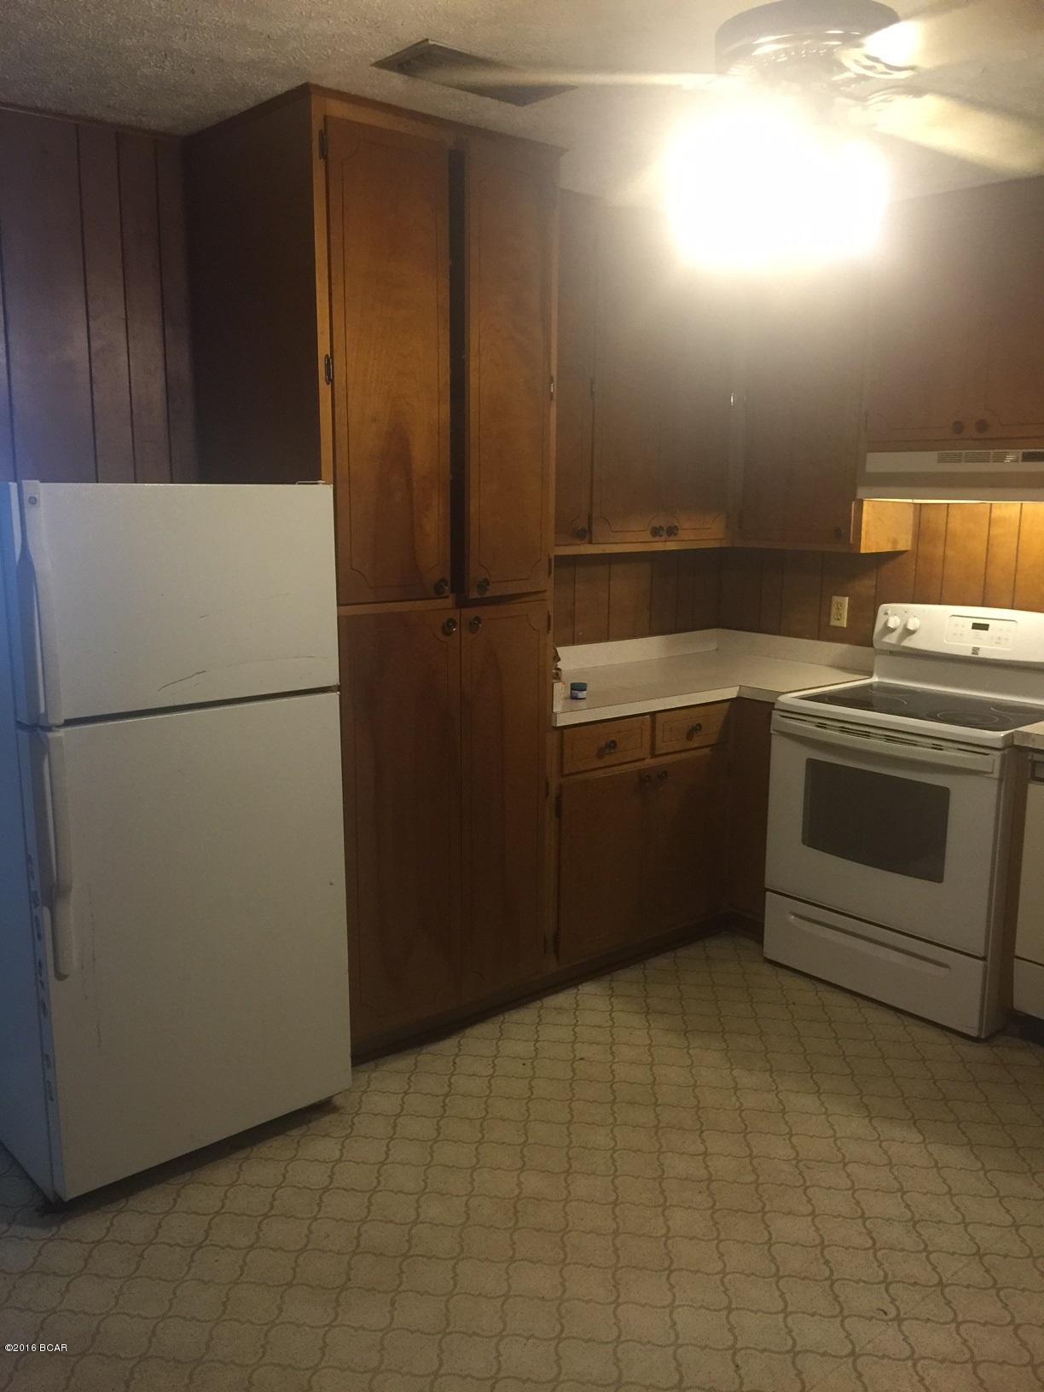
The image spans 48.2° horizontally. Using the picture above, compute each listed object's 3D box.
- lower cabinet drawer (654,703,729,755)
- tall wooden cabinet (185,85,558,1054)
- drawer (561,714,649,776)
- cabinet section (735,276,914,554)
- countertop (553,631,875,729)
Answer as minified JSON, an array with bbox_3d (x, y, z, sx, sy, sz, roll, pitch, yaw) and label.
[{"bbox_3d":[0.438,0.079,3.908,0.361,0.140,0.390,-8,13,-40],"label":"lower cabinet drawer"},{"bbox_3d":[-0.388,-0.247,3.292,0.755,2.440,0.635,-8,13,-40],"label":"tall wooden cabinet"},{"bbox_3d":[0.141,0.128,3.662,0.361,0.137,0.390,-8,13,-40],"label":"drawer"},{"bbox_3d":[1.058,-1.028,3.991,0.331,1.042,0.486,-8,13,-41],"label":"cabinet section"},{"bbox_3d":[0.506,-0.075,3.981,1.480,0.130,0.830,-8,13,-40],"label":"countertop"}]

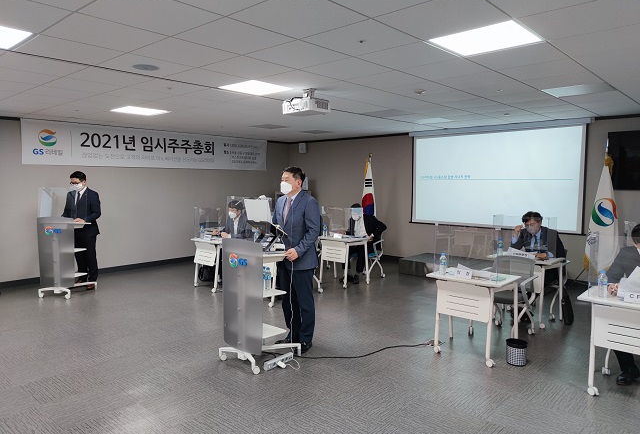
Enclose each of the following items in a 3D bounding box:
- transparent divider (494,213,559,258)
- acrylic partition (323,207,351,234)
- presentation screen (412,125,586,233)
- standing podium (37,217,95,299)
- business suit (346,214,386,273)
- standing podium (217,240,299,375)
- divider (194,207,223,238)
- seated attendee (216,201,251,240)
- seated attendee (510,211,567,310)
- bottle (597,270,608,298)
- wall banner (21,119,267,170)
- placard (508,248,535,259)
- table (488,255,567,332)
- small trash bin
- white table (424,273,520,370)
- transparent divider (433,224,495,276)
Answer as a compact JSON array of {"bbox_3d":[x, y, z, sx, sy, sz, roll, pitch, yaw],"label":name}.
[{"bbox_3d":[2.454,0.259,5.338,0.620,0.510,0.340,4,6,44],"label":"transparent divider"},{"bbox_3d":[0.340,0.107,7.216,0.340,0.510,0.620,-4,6,-41],"label":"acrylic partition"},{"bbox_3d":[2.806,-0.624,7.514,2.930,1.640,0.050,4,6,44],"label":"presentation screen"},{"bbox_3d":[-3.685,0.581,6.519,0.580,1.120,0.640,1,5,15],"label":"standing podium"},{"bbox_3d":[0.727,0.469,7.344,0.620,0.960,0.750,4,6,42],"label":"business suit"},{"bbox_3d":[-0.522,0.773,4.131,0.580,1.120,0.640,4,6,40],"label":"standing podium"},{"bbox_3d":[-1.651,0.120,7.038,0.620,0.510,0.340,4,6,44],"label":"divider"},{"bbox_3d":[-1.265,0.405,7.113,0.560,1.290,0.800,4,6,42],"label":"seated attendee"},{"bbox_3d":[2.694,0.570,5.510,0.600,1.250,0.800,4,6,42],"label":"seated attendee"},{"bbox_3d":[2.250,0.527,3.515,0.066,0.214,0.066,4,6,44],"label":"bottle"},{"bbox_3d":[-2.905,-1.293,8.579,0.012,0.690,4.880,4,6,44],"label":"wall banner"},{"bbox_3d":[2.439,0.467,5.369,0.240,0.090,0.080,4,6,44],"label":"placard"},{"bbox_3d":[2.474,0.851,5.326,0.560,0.720,0.700,-4,6,-42],"label":"table"},{"bbox_3d":[1.772,1.208,3.993,0.190,0.215,0.190,4,6,42],"label":"small trash bin"},{"bbox_3d":[1.527,0.950,4.429,0.730,0.724,0.620,4,6,44],"label":"white table"},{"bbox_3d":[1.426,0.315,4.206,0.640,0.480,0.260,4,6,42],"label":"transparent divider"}]

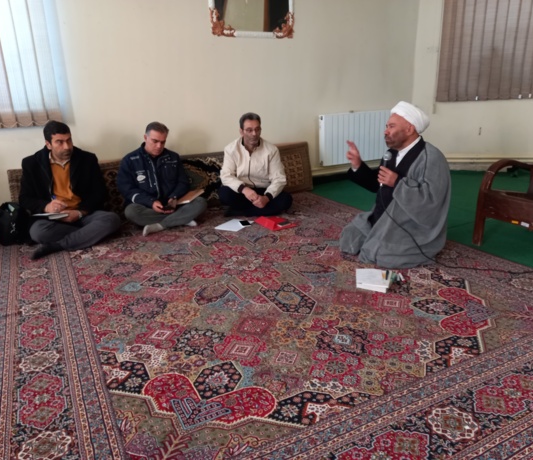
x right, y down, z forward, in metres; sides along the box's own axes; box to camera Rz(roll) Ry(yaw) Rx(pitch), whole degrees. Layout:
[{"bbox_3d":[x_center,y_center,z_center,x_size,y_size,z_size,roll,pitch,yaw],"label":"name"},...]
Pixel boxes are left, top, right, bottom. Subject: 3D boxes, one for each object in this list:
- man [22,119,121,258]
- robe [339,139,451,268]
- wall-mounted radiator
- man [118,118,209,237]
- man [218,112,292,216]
[{"bbox_3d":[-1.531,-0.381,3.451,0.740,0.890,0.700,-12,21,-29],"label":"man"},{"bbox_3d":[0.868,-0.220,2.974,0.630,0.770,0.620,-6,18,-14],"label":"robe"},{"bbox_3d":[1.091,-1.100,5.282,1.033,0.570,0.100,-10,20,-26],"label":"wall-mounted radiator"},{"bbox_3d":[-0.884,-0.487,3.797,0.720,0.850,0.680,-10,20,-26],"label":"man"},{"bbox_3d":[-0.154,-0.631,4.141,0.700,0.880,0.650,-7,19,-18],"label":"man"}]

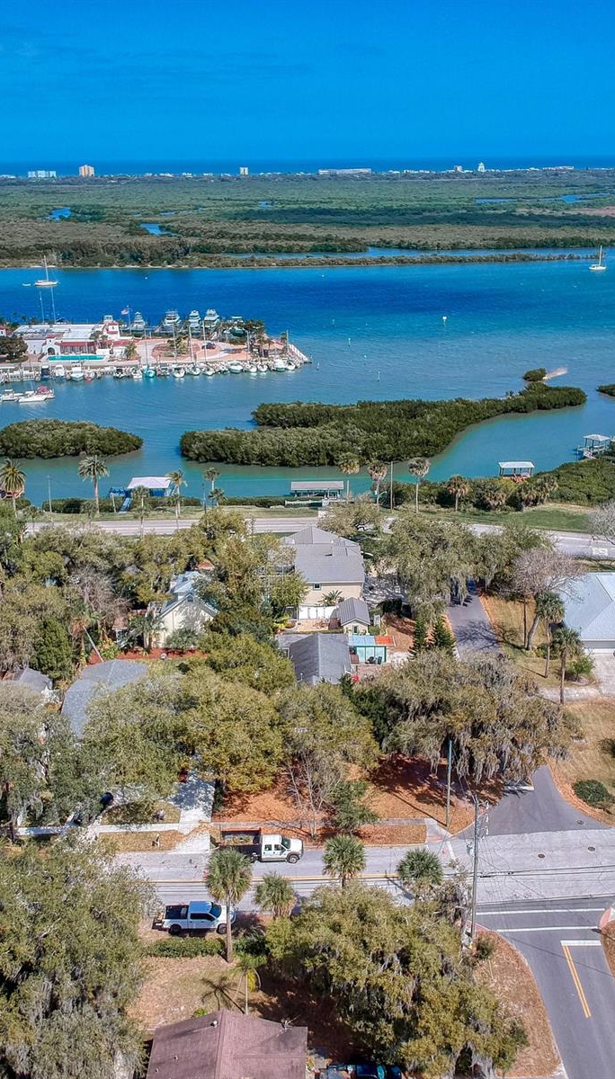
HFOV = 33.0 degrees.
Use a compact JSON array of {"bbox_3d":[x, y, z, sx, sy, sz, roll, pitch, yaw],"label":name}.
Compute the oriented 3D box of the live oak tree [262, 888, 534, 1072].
[{"bbox_3d":[5.622,30.893,73.485,17.400,11.000,15.000,-1,20,0],"label":"live oak tree"}]

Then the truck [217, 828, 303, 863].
[{"bbox_3d":[-4.133,28.055,95.344,7.439,2.132,2.331,0,20,0],"label":"truck"}]

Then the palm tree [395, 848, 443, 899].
[{"bbox_3d":[9.153,28.710,83.778,3.850,7.900,3.850,-1,20,0],"label":"palm tree"}]

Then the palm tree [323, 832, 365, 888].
[{"bbox_3d":[3.008,28.047,83.414,3.570,10.315,3.570,-1,20,0],"label":"palm tree"}]

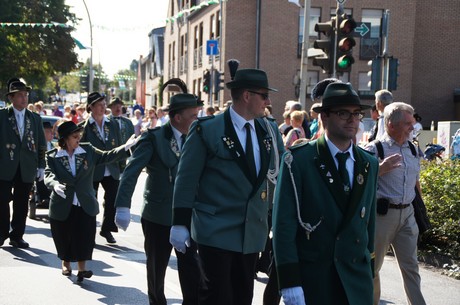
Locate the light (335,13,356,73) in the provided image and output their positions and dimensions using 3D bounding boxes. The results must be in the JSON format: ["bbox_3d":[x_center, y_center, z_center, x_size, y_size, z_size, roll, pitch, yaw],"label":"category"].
[{"bbox_3d":[1.714,-1.625,14.200,0.290,0.860,0.370,1,2,-16],"label":"light"}]

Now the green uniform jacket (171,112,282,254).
[{"bbox_3d":[-0.003,0.164,5.500,0.620,0.800,0.380,-1,4,-37],"label":"green uniform jacket"}]

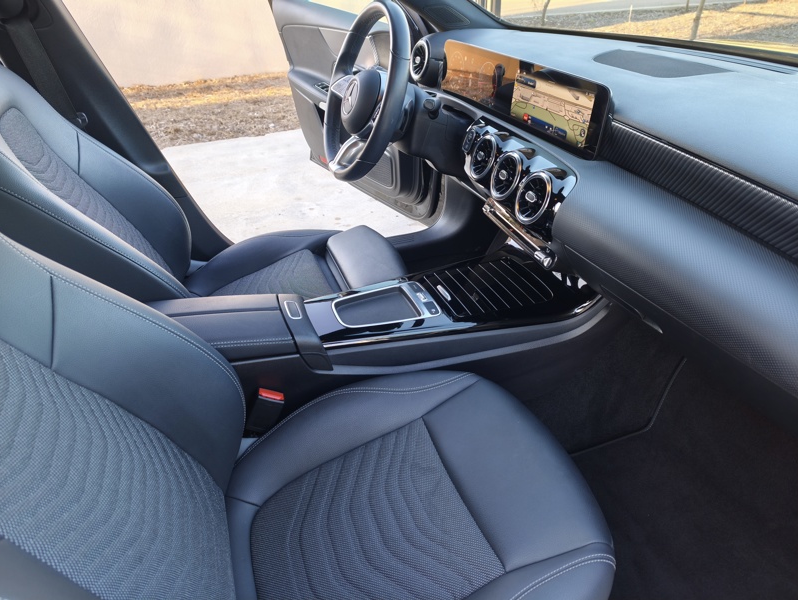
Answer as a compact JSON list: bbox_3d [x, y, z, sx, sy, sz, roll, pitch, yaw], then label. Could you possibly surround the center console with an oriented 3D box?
[{"bbox_3d":[0.098,-0.018,1.038,0.540,0.060,0.275,-11,34,-18],"label":"center console"}]

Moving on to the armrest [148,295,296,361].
[{"bbox_3d":[-0.335,0.059,0.890,0.290,0.055,0.165,-4,32,-22],"label":"armrest"}]

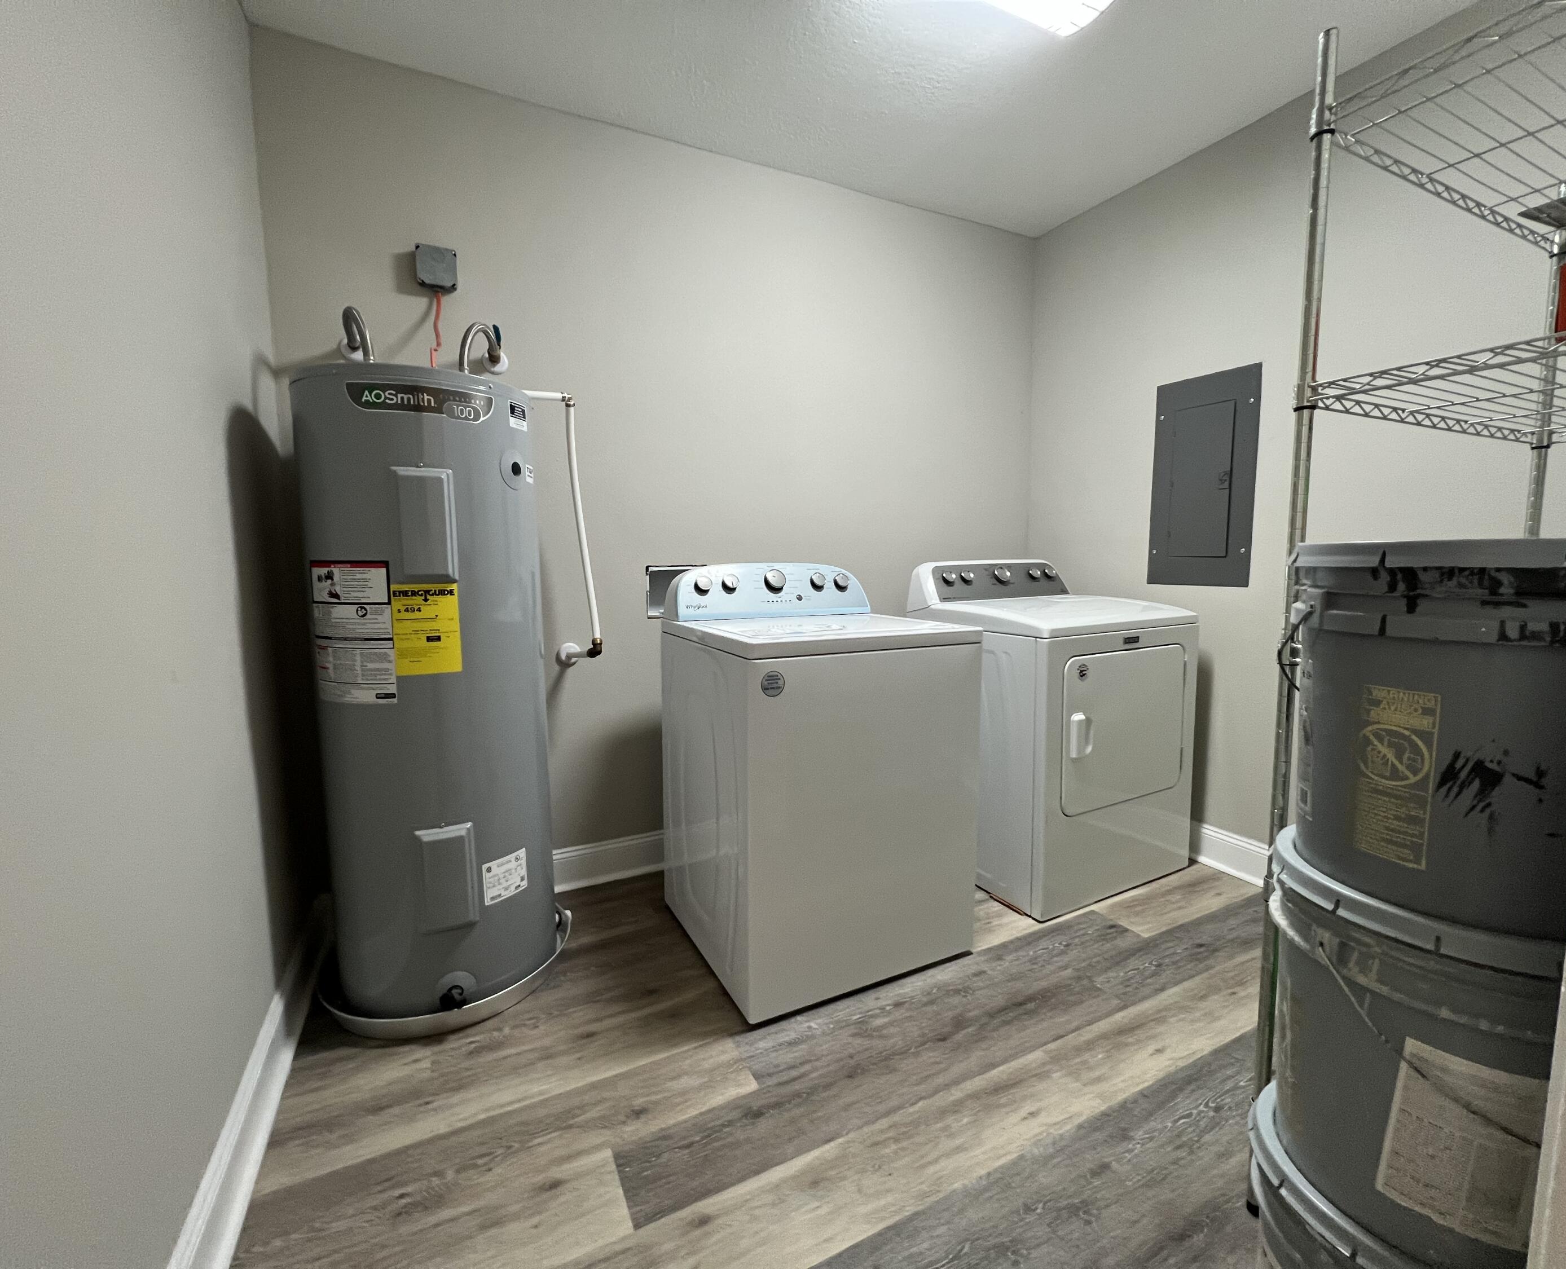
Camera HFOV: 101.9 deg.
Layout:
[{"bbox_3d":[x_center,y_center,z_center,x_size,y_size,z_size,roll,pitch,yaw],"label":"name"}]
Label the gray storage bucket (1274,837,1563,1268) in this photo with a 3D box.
[{"bbox_3d":[0.734,0.448,0.718,0.312,0.365,0.312,-1,6,0],"label":"gray storage bucket"}]

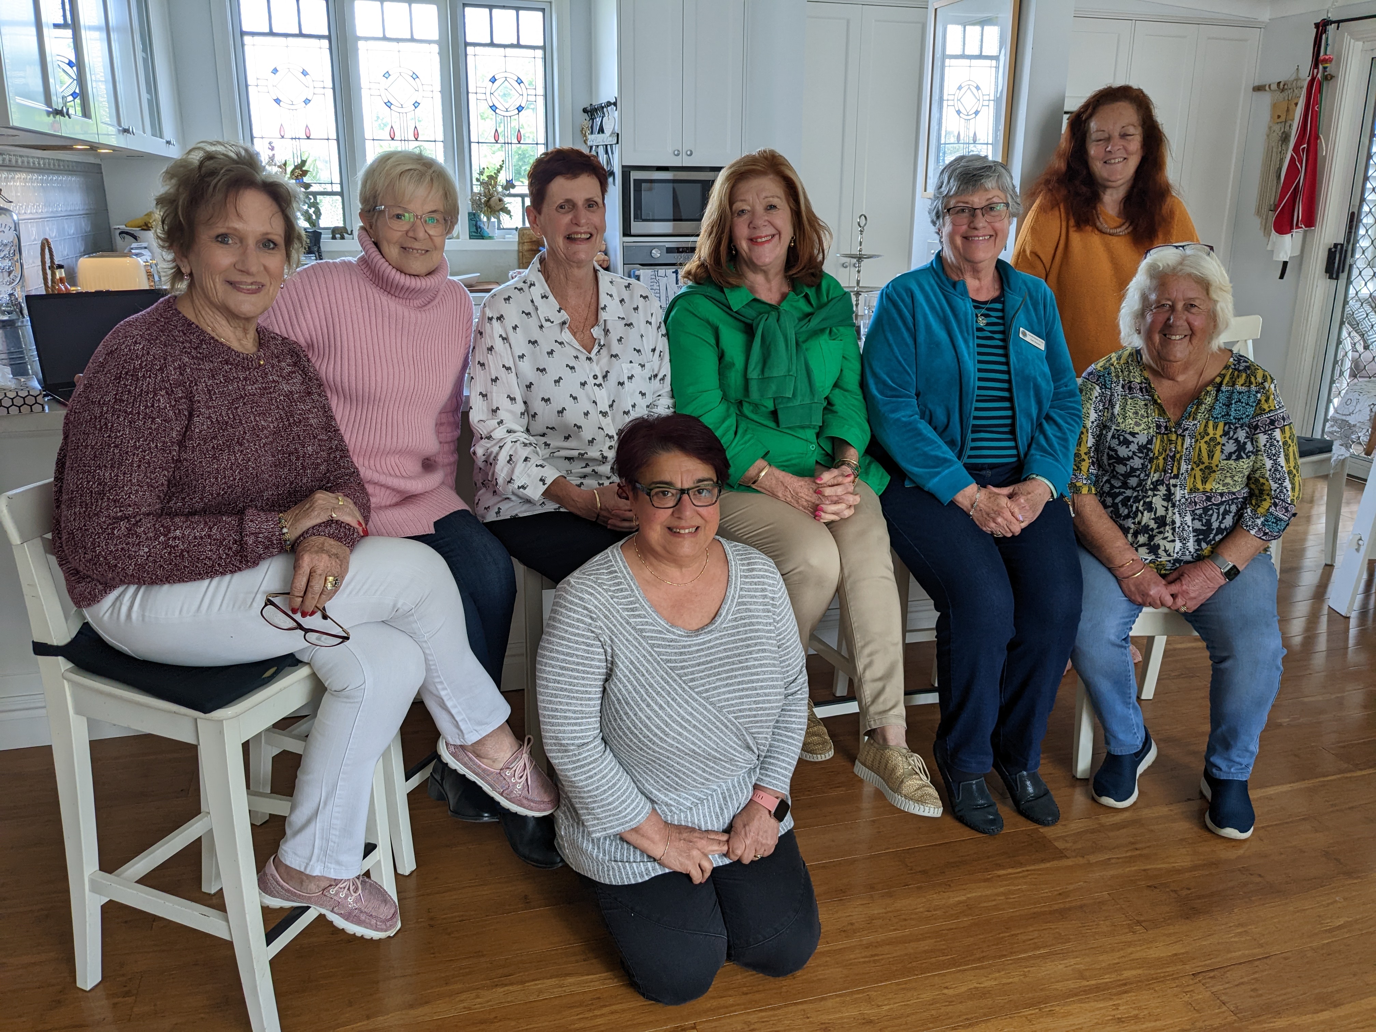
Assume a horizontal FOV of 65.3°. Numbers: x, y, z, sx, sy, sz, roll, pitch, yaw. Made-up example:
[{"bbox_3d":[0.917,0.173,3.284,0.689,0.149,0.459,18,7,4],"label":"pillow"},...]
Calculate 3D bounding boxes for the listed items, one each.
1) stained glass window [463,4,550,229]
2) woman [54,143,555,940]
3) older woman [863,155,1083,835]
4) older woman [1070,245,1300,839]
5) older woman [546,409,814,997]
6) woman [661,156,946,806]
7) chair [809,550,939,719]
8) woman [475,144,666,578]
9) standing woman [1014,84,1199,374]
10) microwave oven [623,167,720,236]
[{"bbox_3d":[-0.919,-2.040,5.531,0.430,1.080,0.060,-4,16,-15],"label":"stained glass window"},{"bbox_3d":[-0.659,0.068,1.733,0.640,1.280,0.600,14,20,40],"label":"woman"},{"bbox_3d":[0.662,-0.074,2.467,0.488,1.440,0.604,0,15,-3],"label":"older woman"},{"bbox_3d":[1.195,0.007,2.543,0.541,1.250,0.696,5,16,17],"label":"older woman"},{"bbox_3d":[-0.021,0.292,2.007,0.516,0.970,0.586,-2,16,-10],"label":"older woman"},{"bbox_3d":[0.247,-0.084,2.474,0.534,1.450,0.590,-3,16,-12],"label":"woman"},{"bbox_3d":[0.584,0.122,2.750,0.420,0.910,0.460,-3,16,-13],"label":"chair"},{"bbox_3d":[-0.230,-0.084,2.378,0.440,1.395,0.621,-5,16,-19],"label":"woman"},{"bbox_3d":[1.145,-0.334,3.054,0.477,1.635,0.349,5,16,15],"label":"standing woman"},{"bbox_3d":[-0.077,-1.583,5.419,0.560,0.325,0.400,-4,16,-15],"label":"microwave oven"}]

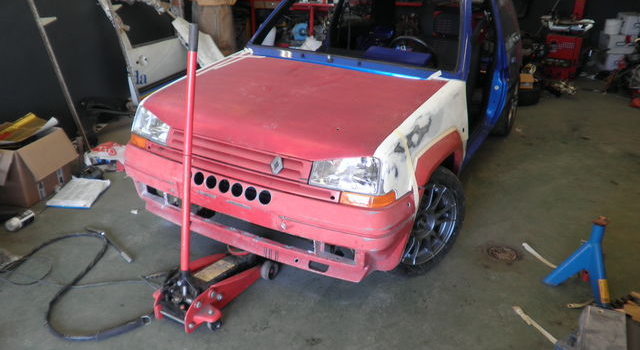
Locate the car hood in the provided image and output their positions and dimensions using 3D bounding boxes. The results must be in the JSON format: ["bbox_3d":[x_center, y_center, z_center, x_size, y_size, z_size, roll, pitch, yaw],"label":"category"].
[{"bbox_3d":[-0.124,-0.414,2.452,1.290,0.130,1.004,14,36,26],"label":"car hood"}]

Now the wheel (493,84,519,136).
[{"bbox_3d":[1.642,-0.614,4.351,0.200,0.580,0.580,14,27,26],"label":"wheel"}]

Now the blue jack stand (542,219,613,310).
[{"bbox_3d":[1.332,0.379,2.357,0.290,0.385,0.250,22,31,38],"label":"blue jack stand"}]

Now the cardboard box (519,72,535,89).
[{"bbox_3d":[2.325,-1.063,5.423,0.155,0.165,0.140,2,24,0],"label":"cardboard box"}]

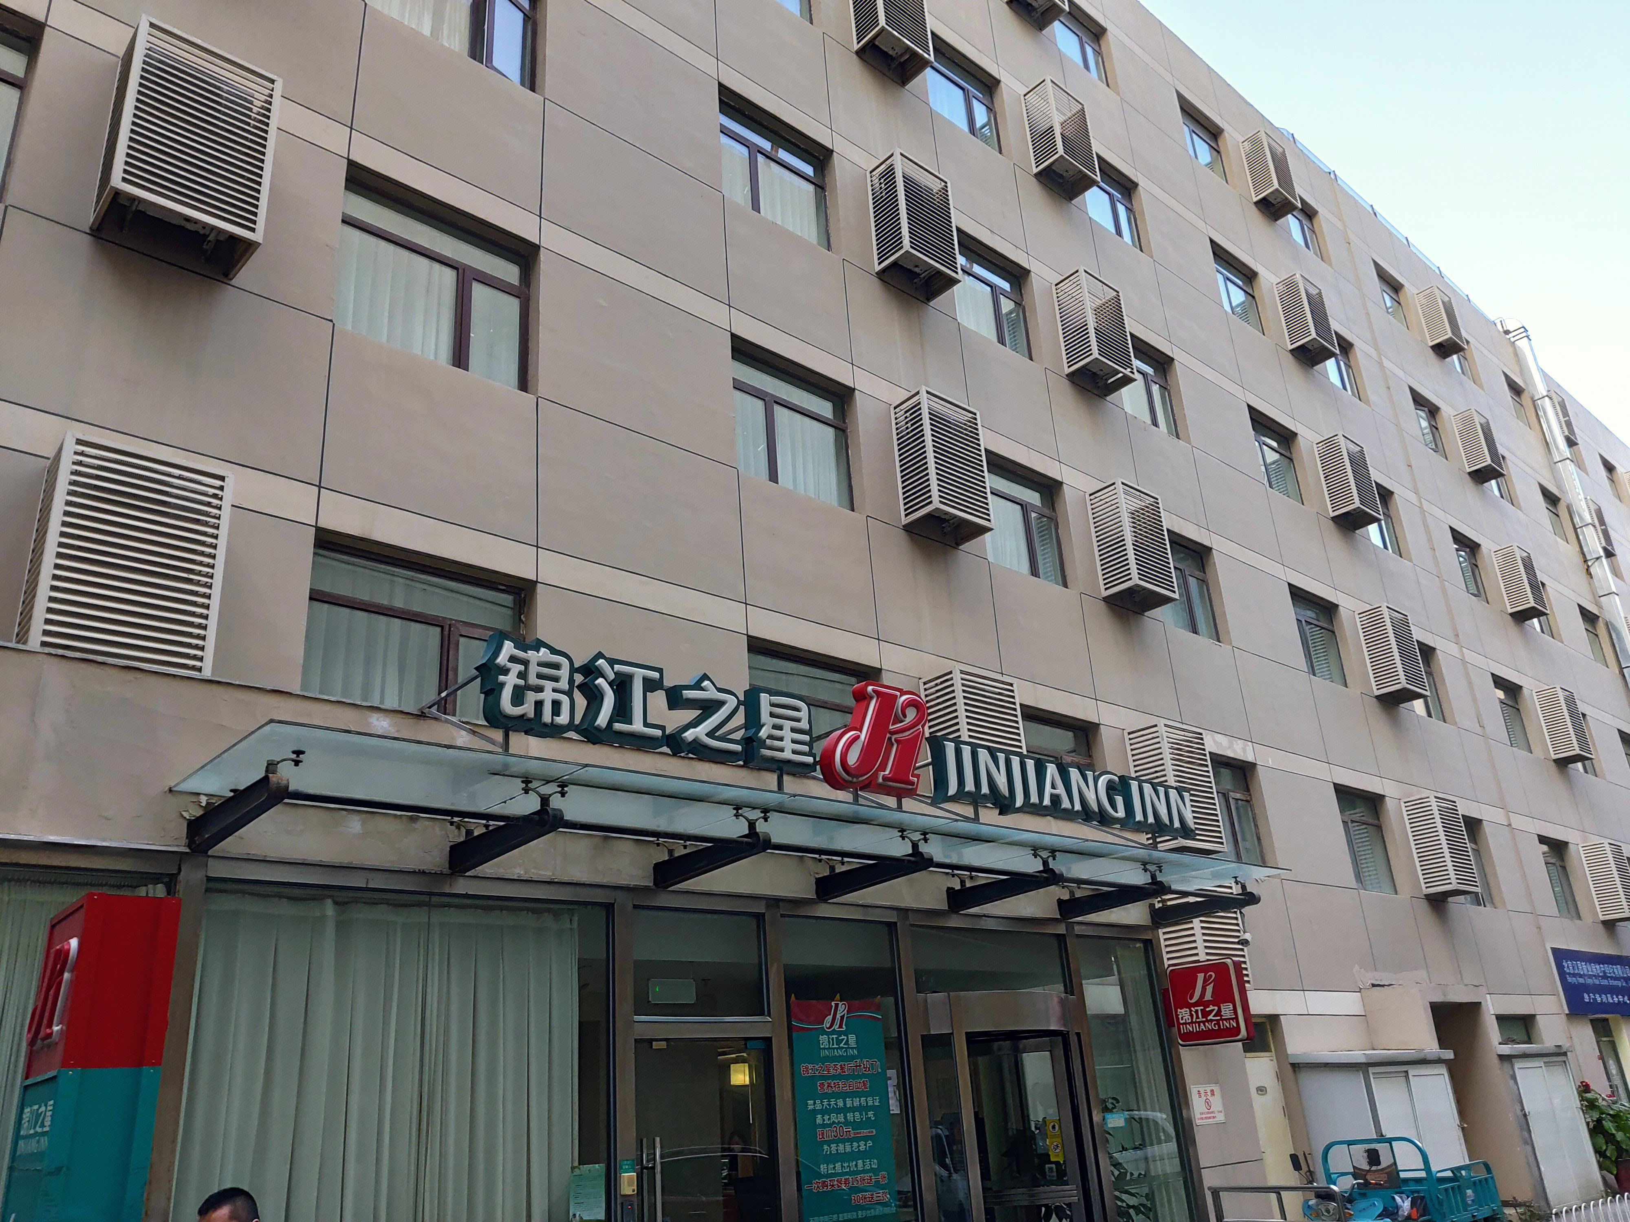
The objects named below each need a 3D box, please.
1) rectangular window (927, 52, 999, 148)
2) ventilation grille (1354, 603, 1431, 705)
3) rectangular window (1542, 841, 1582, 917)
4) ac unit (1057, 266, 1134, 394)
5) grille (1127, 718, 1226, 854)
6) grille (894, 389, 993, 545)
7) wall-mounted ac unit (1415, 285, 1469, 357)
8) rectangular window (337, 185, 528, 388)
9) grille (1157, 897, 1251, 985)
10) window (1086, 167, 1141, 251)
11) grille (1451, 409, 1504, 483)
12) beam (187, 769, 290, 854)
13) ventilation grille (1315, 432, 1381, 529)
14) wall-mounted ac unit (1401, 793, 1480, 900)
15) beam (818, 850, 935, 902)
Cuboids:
[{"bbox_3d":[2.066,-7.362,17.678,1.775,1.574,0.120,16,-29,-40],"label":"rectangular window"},{"bbox_3d":[9.534,0.710,20.190,0.909,1.427,0.477,16,-29,-40],"label":"ventilation grille"},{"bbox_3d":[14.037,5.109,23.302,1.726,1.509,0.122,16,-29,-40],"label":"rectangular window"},{"bbox_3d":[3.767,-3.751,16.492,0.884,1.415,0.482,16,-29,-40],"label":"ac unit"},{"bbox_3d":[4.206,2.075,14.221,0.946,1.403,0.463,16,-29,-40],"label":"grille"},{"bbox_3d":[1.364,-1.530,13.073,0.892,1.427,0.475,16,-29,-40],"label":"grille"},{"bbox_3d":[14.669,-6.770,28.707,0.884,1.415,0.482,16,-29,-40],"label":"wall-mounted ac unit"},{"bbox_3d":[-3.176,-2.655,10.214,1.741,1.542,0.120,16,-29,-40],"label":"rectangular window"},{"bbox_3d":[4.260,3.466,13.575,0.887,1.400,0.482,16,-29,-40],"label":"grille"},{"bbox_3d":[4.520,-6.316,19.113,1.680,1.483,0.092,16,-29,-40],"label":"window"},{"bbox_3d":[15.808,-3.930,29.137,0.934,1.496,0.505,16,-29,-40],"label":"grille"},{"bbox_3d":[-2.671,0.957,5.658,0.093,0.150,1.024,16,-29,-40],"label":"beam"},{"bbox_3d":[9.234,-2.234,21.187,0.884,1.415,0.482,16,-29,-40],"label":"ventilation grille"},{"bbox_3d":[9.671,3.652,18.932,0.887,1.429,0.482,16,-29,-40],"label":"wall-mounted ac unit"},{"bbox_3d":[0.386,1.726,7.936,0.083,0.139,1.021,16,-29,-40],"label":"beam"}]

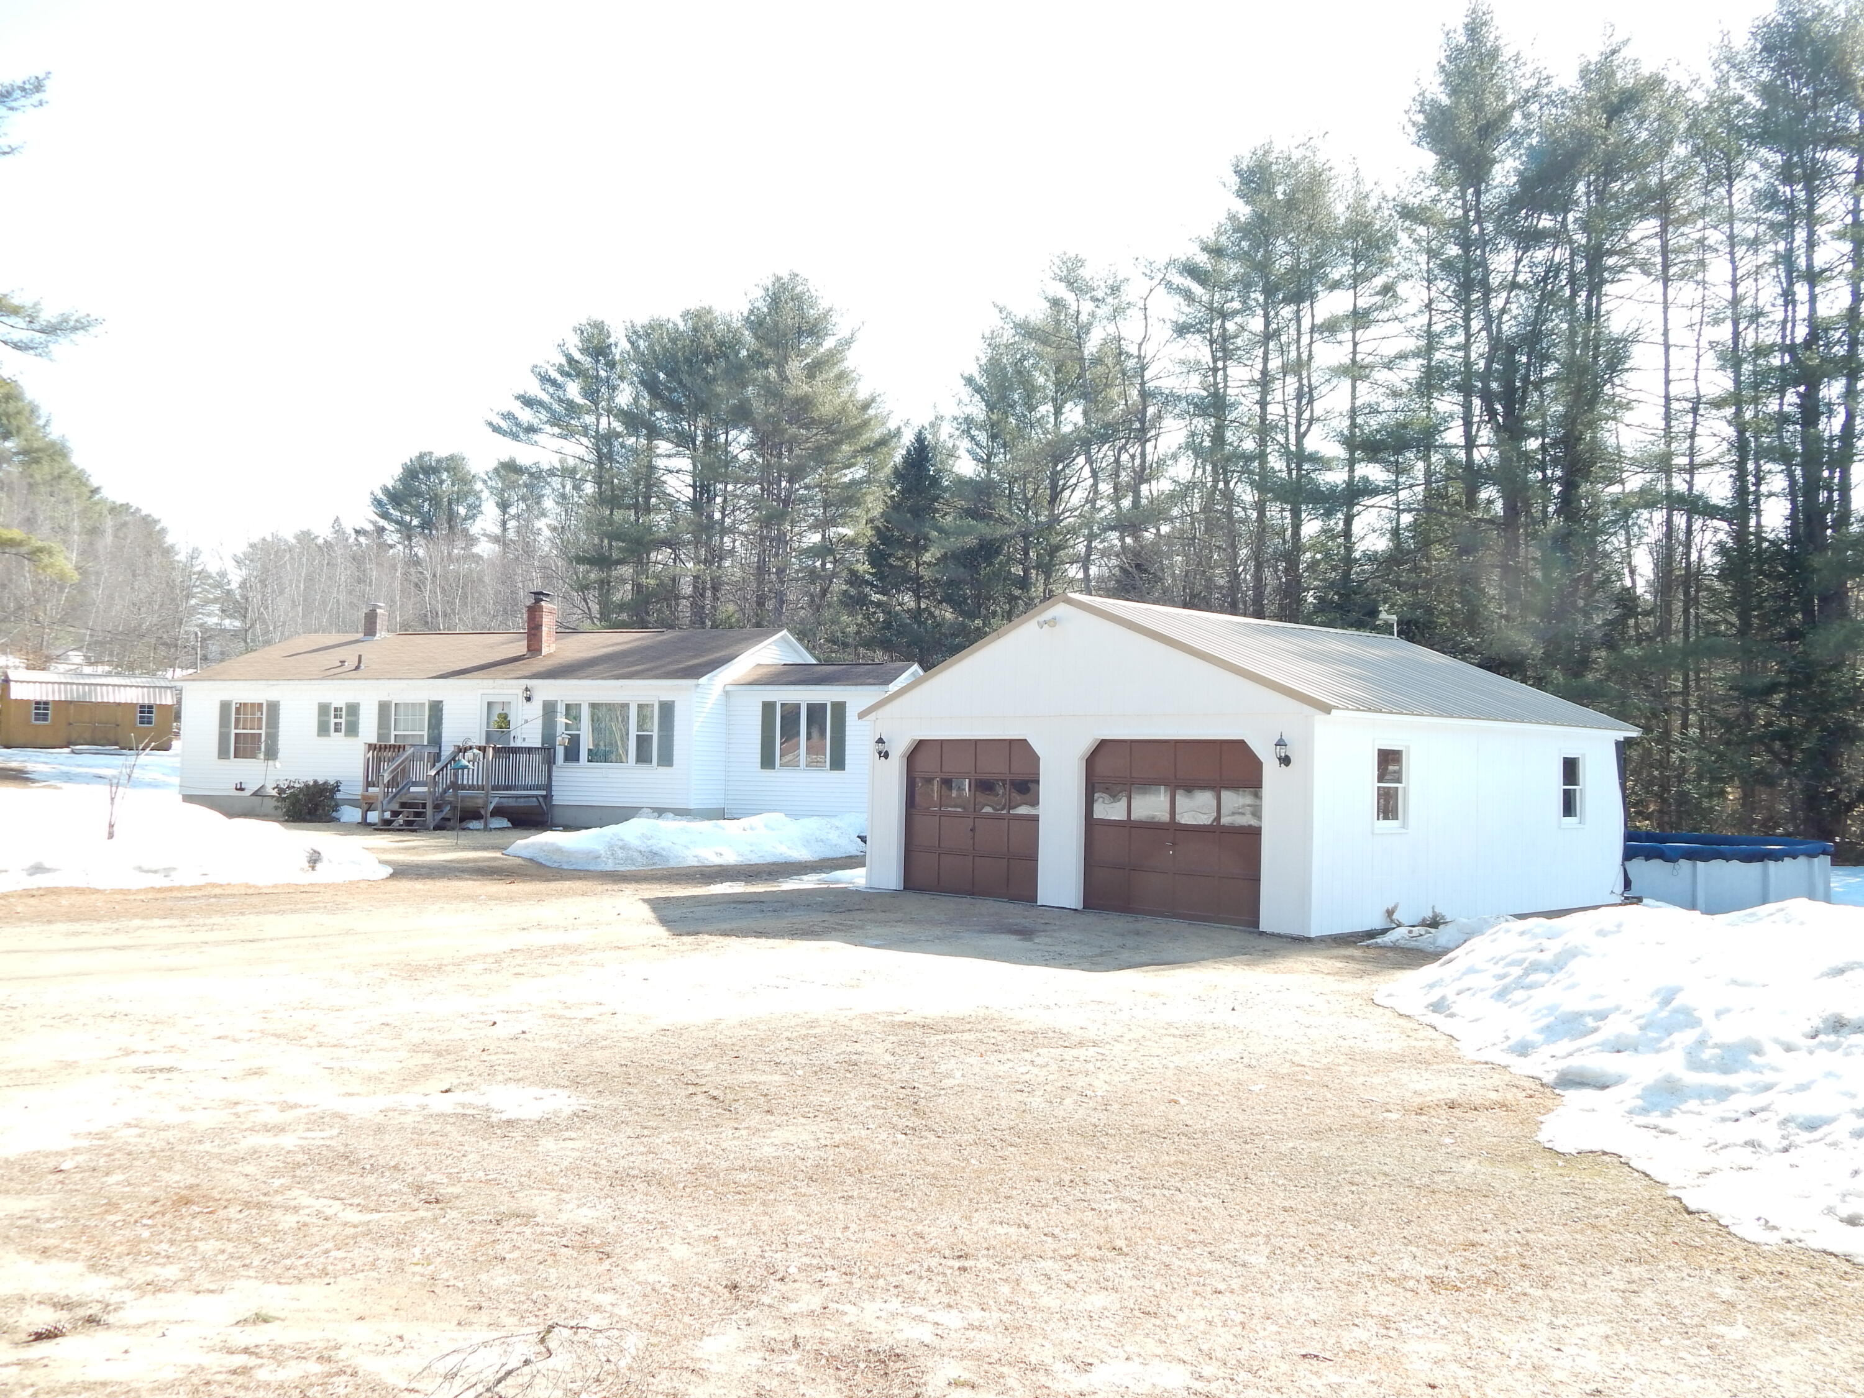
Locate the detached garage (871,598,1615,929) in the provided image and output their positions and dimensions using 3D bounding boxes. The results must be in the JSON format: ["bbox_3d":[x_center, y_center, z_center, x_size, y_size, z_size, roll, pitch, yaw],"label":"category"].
[{"bbox_3d":[4.774,0.835,22.264,8.718,4.034,7.753,4,-3,-44],"label":"detached garage"}]

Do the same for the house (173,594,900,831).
[{"bbox_3d":[-8.663,0.415,37.832,17.937,5.270,9.880,0,-3,18],"label":"house"}]

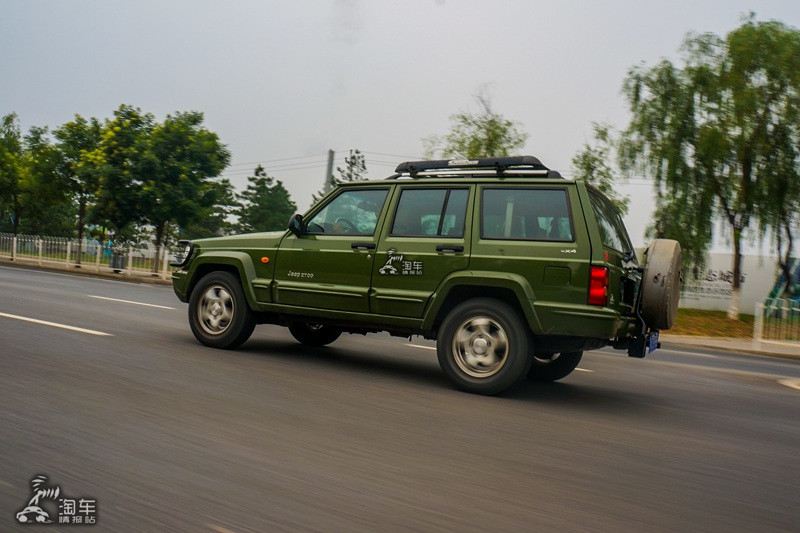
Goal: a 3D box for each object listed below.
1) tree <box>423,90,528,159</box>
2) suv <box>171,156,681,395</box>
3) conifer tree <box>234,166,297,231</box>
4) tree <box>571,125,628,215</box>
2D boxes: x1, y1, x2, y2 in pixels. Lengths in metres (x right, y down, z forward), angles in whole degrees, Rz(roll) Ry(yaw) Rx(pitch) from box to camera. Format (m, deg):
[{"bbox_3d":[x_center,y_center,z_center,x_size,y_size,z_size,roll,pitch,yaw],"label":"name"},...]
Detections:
[{"bbox_3d":[2.962,-2.843,26.500,4.600,8.310,4.600,5,-2,29],"label":"tree"},{"bbox_3d":[0.098,0.044,6.067,4.406,1.780,1.820,5,-3,29],"label":"suv"},{"bbox_3d":[-7.014,-2.245,34.000,3.900,5.918,3.900,5,-2,29],"label":"conifer tree"},{"bbox_3d":[7.483,-1.838,25.000,2.700,7.127,2.700,5,-2,29],"label":"tree"}]

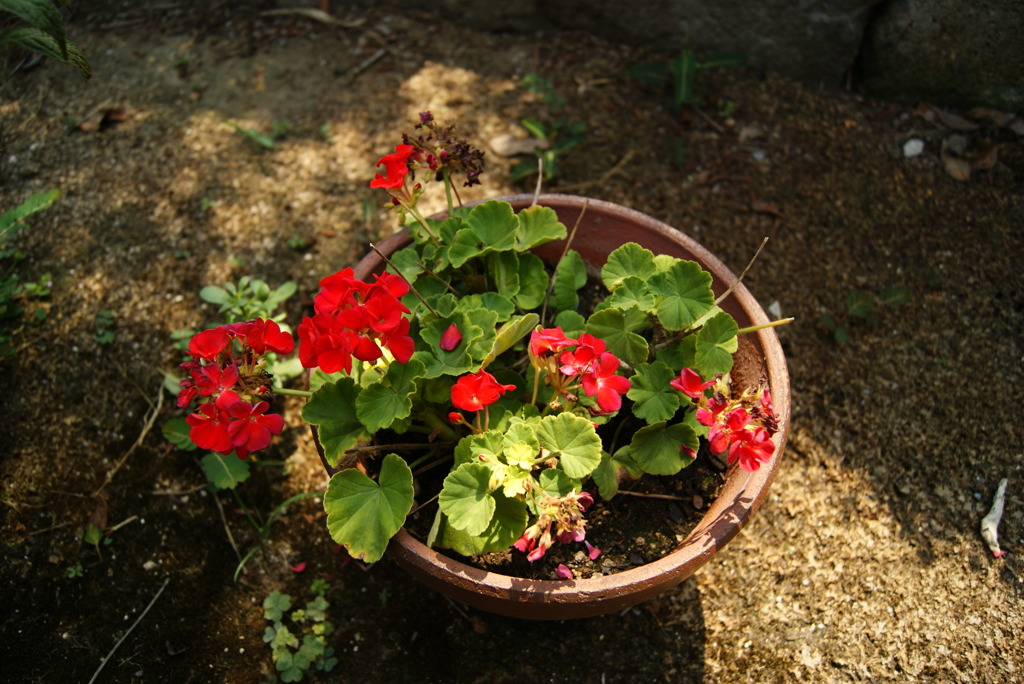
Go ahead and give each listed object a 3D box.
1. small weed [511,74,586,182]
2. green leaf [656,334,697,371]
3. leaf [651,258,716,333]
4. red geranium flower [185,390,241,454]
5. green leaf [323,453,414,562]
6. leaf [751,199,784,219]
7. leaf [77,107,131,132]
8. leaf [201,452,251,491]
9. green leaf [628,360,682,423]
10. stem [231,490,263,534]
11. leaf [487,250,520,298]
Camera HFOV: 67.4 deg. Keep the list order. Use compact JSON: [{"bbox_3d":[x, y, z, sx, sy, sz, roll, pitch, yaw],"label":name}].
[{"bbox_3d":[0.051,-0.303,1.084,0.107,0.050,0.177,4,53,0],"label":"small weed"},{"bbox_3d":[0.126,0.008,0.584,0.034,0.012,0.034,17,74,11],"label":"green leaf"},{"bbox_3d":[0.134,-0.037,0.609,0.050,0.013,0.052,-2,69,5],"label":"leaf"},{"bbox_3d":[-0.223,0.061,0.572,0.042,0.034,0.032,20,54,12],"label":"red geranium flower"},{"bbox_3d":[-0.098,0.113,0.524,0.058,0.017,0.067,16,78,12],"label":"green leaf"},{"bbox_3d":[0.293,-0.153,0.882,0.046,0.009,0.022,31,58,19],"label":"leaf"},{"bbox_3d":[-0.501,-0.273,0.942,0.065,0.015,0.034,2,53,0],"label":"leaf"},{"bbox_3d":[-0.251,0.114,0.674,0.040,0.011,0.029,-14,64,-8],"label":"leaf"},{"bbox_3d":[0.102,0.036,0.548,0.041,0.013,0.047,2,70,6],"label":"green leaf"},{"bbox_3d":[-0.217,0.139,0.631,0.004,0.004,0.045,-34,78,-23],"label":"stem"},{"bbox_3d":[-0.007,-0.054,0.617,0.028,0.043,0.014,2,29,-1],"label":"leaf"}]

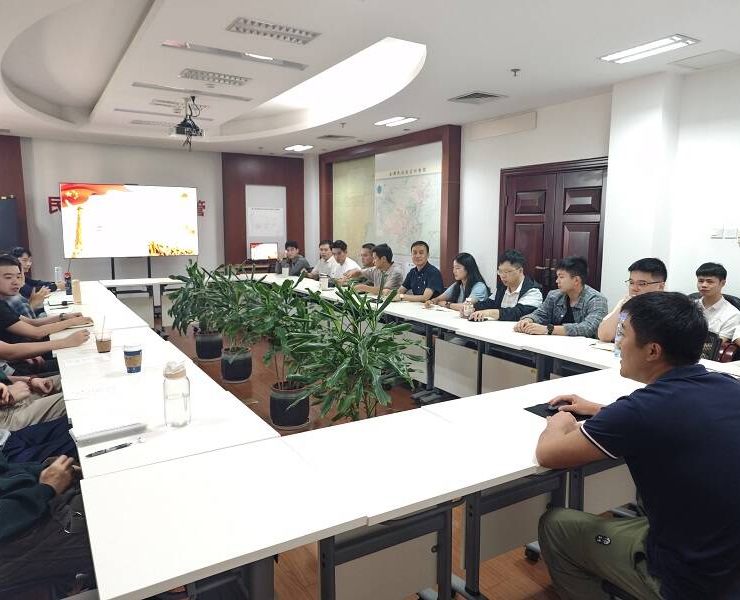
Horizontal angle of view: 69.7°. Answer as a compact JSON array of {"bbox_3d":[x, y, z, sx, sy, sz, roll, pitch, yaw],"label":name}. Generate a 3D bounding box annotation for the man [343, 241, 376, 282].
[{"bbox_3d":[-0.099,-0.006,6.072,0.720,1.283,0.550,-5,9,-31],"label":"man"}]

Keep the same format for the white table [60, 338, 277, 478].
[{"bbox_3d":[-1.057,0.752,2.491,0.610,0.740,1.840,-4,9,-31],"label":"white table"}]

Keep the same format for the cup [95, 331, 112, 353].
[{"bbox_3d":[-1.535,0.241,3.054,0.098,0.112,0.098,-4,9,-27],"label":"cup"}]

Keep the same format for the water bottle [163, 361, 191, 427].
[{"bbox_3d":[-0.709,0.336,1.954,0.097,0.230,0.097,-4,9,-31],"label":"water bottle"}]

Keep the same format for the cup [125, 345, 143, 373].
[{"bbox_3d":[-1.180,0.291,2.644,0.092,0.128,0.092,-3,9,-24],"label":"cup"}]

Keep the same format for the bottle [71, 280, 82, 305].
[{"bbox_3d":[-2.842,-0.081,5.141,0.080,0.230,0.080,-4,9,-31],"label":"bottle"}]

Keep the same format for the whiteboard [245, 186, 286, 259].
[{"bbox_3d":[-1.888,-1.413,9.748,0.780,1.330,0.030,-4,9,-31],"label":"whiteboard"}]

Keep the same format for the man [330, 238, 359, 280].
[{"bbox_3d":[-0.375,-0.094,6.608,0.550,1.308,0.720,8,11,44],"label":"man"}]

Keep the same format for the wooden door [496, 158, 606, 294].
[{"bbox_3d":[2.027,-0.414,5.960,0.120,2.180,1.600,-4,9,-31],"label":"wooden door"}]

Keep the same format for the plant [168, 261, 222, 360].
[{"bbox_3d":[-1.874,0.113,5.898,0.692,1.081,0.692,-2,8,-17],"label":"plant"}]

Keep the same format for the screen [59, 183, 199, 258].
[{"bbox_3d":[-3.664,-1.214,8.259,1.940,1.110,0.070,-4,9,-31],"label":"screen"}]

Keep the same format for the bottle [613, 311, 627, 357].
[{"bbox_3d":[1.426,0.198,3.028,0.066,0.240,0.066,-4,9,-31],"label":"bottle"}]

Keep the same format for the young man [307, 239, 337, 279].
[{"bbox_3d":[-0.662,-0.146,7.070,0.720,1.282,0.550,-6,10,-37],"label":"young man"}]

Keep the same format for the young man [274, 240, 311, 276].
[{"bbox_3d":[-1.206,-0.284,8.353,0.750,1.270,0.550,-6,9,-38],"label":"young man"}]

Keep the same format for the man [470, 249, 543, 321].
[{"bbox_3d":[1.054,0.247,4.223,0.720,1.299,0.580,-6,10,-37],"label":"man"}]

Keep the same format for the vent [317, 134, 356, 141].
[{"bbox_3d":[-0.490,-2.381,7.819,0.400,0.050,0.390,-4,9,-31],"label":"vent"}]

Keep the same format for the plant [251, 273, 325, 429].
[{"bbox_3d":[-0.611,0.361,3.954,0.584,1.134,0.584,-1,8,-9],"label":"plant"}]

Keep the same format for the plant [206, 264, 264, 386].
[{"bbox_3d":[-1.301,0.213,5.100,0.567,1.107,0.567,-2,8,-14],"label":"plant"}]

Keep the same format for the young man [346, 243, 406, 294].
[{"bbox_3d":[0.097,0.032,6.006,0.850,1.270,0.580,0,7,-3],"label":"young man"}]

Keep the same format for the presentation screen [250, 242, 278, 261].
[{"bbox_3d":[-1.874,-0.859,9.405,0.505,0.300,0.070,-5,9,-32],"label":"presentation screen"}]

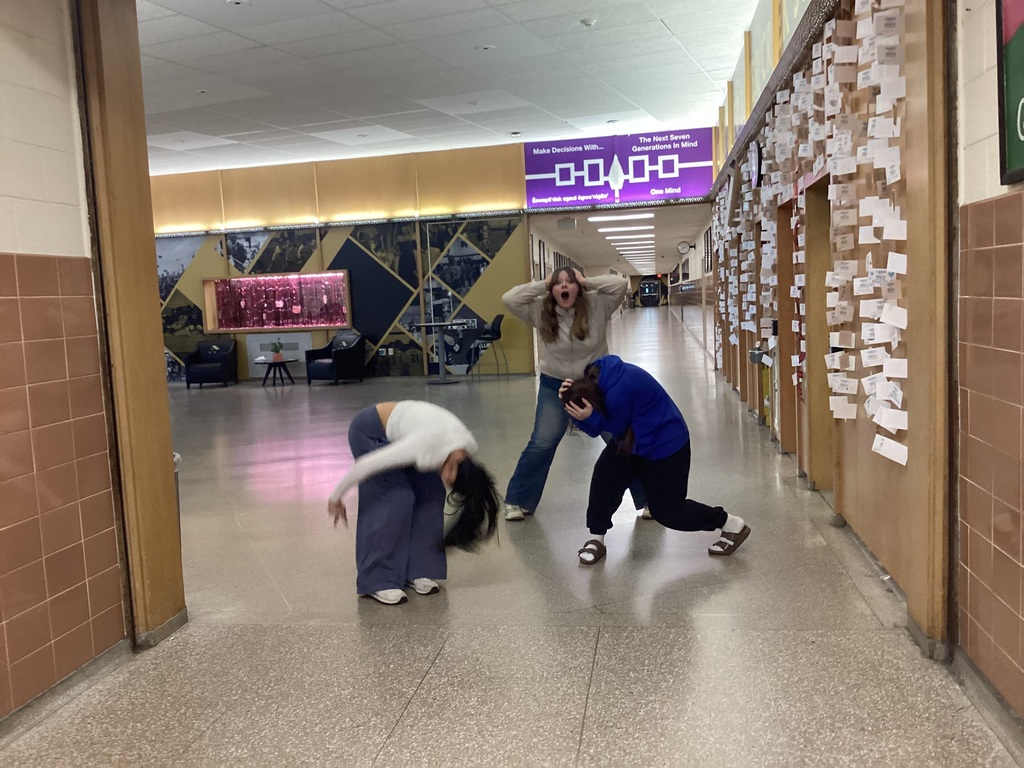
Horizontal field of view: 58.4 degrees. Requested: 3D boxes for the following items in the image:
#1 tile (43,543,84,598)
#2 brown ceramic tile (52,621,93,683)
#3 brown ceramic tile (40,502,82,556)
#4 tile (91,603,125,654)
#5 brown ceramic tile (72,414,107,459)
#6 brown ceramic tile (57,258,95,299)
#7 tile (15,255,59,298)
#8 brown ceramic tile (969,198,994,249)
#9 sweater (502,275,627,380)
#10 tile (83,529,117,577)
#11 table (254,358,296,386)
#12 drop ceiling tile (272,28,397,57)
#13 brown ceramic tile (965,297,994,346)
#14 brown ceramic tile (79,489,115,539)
[{"bbox_3d":[-1.696,0.702,3.473,0.015,0.153,0.226,-2,6,9],"label":"tile"},{"bbox_3d":[-1.681,1.011,3.503,0.015,0.143,0.226,-2,6,9],"label":"brown ceramic tile"},{"bbox_3d":[-1.667,0.536,3.390,0.012,0.149,0.223,-2,5,9],"label":"brown ceramic tile"},{"bbox_3d":[-1.630,0.988,3.692,0.012,0.152,0.207,-2,5,9],"label":"tile"},{"bbox_3d":[-1.648,0.205,3.576,0.012,0.149,0.205,-2,5,9],"label":"brown ceramic tile"},{"bbox_3d":[-1.713,-0.418,3.586,0.015,0.148,0.210,-2,6,9],"label":"brown ceramic tile"},{"bbox_3d":[-1.712,-0.389,3.302,0.012,0.149,0.223,-2,5,9],"label":"tile"},{"bbox_3d":[1.513,-0.510,2.947,0.012,0.144,0.226,-2,5,9],"label":"brown ceramic tile"},{"bbox_3d":[0.330,-0.355,5.756,0.750,0.640,0.340,-2,5,6],"label":"sweater"},{"bbox_3d":[-1.661,0.679,3.692,0.015,0.153,0.210,-2,6,9],"label":"tile"},{"bbox_3d":[-4.296,-0.202,16.723,0.750,0.440,0.750,-4,6,-14],"label":"table"},{"bbox_3d":[-1.778,-3.439,9.248,1.215,0.020,0.605,0,6,22],"label":"drop ceiling tile"},{"bbox_3d":[1.488,-0.196,2.898,0.012,0.147,0.211,-2,6,9],"label":"brown ceramic tile"},{"bbox_3d":[-1.607,0.506,3.550,0.012,0.147,0.197,-2,6,10],"label":"brown ceramic tile"}]

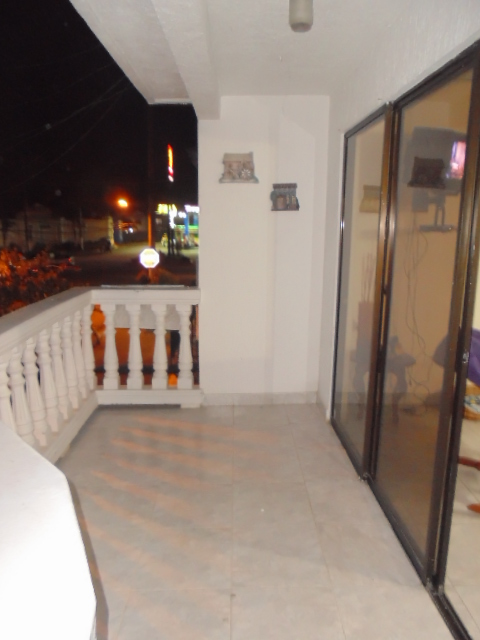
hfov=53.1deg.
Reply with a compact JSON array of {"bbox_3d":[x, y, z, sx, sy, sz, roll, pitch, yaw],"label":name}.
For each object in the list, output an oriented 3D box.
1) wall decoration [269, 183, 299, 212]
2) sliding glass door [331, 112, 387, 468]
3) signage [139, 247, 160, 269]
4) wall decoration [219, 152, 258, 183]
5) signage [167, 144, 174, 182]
[{"bbox_3d":[0.344,-0.935,3.654,0.210,0.205,0.040,0,12,-1],"label":"wall decoration"},{"bbox_3d":[0.714,-0.159,3.017,0.050,2.020,0.820,0,12,-1],"label":"sliding glass door"},{"bbox_3d":[-3.415,-2.355,18.200,0.750,0.750,0.040,-2,12,-10],"label":"signage"},{"bbox_3d":[-0.009,-1.144,3.607,0.300,0.215,0.040,0,12,-1],"label":"wall decoration"},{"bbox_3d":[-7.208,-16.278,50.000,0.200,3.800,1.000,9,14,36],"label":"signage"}]

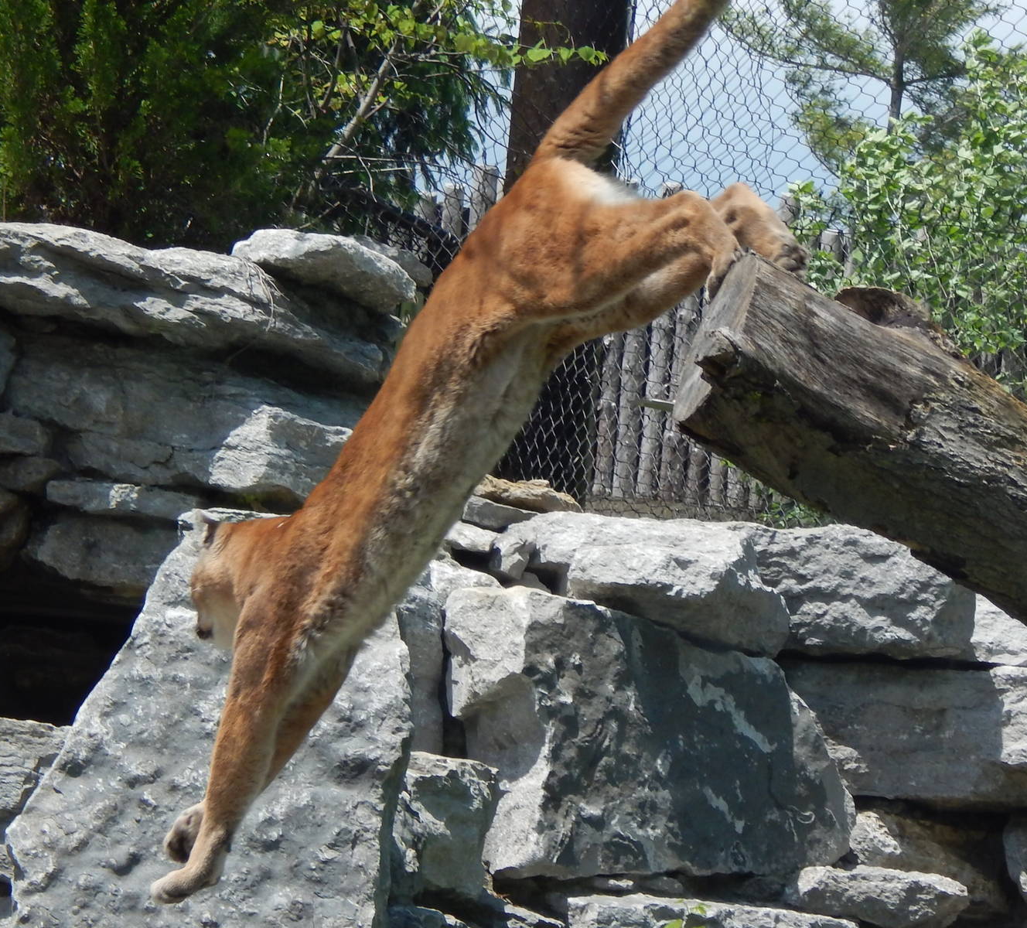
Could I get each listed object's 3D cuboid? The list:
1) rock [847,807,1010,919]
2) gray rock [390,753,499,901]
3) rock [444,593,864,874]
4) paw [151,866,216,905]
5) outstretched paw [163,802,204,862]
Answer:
[{"bbox_3d":[0.896,0.856,8.850,0.340,0.240,0.300,0,2,0],"label":"rock"},{"bbox_3d":[-0.147,0.751,8.500,0.240,0.310,0.260,0,2,0],"label":"gray rock"},{"bbox_3d":[0.282,0.563,8.600,0.820,0.590,0.420,0,2,-8],"label":"rock"},{"bbox_3d":[-0.626,0.801,7.800,0.120,0.062,0.085,-18,6,-12],"label":"paw"},{"bbox_3d":[-0.629,0.709,7.900,0.065,0.120,0.090,35,-9,-6],"label":"outstretched paw"}]

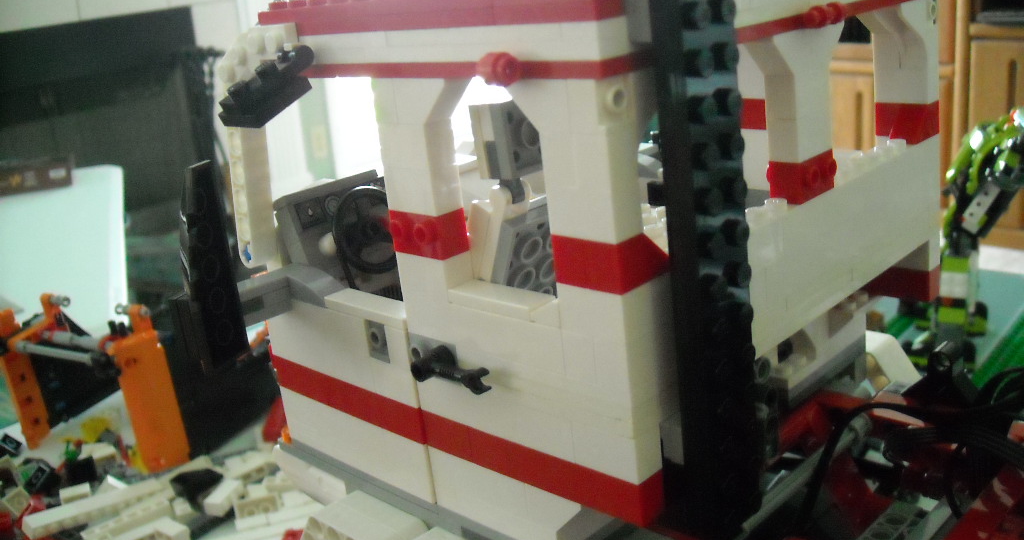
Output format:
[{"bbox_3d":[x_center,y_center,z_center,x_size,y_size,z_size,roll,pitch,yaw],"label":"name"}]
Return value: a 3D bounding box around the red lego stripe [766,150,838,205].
[{"bbox_3d":[0.066,-0.022,0.233,0.011,0.010,0.016,11,25,44],"label":"red lego stripe"}]

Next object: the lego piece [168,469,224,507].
[{"bbox_3d":[-0.173,0.119,0.568,0.026,0.011,0.015,-9,17,-9],"label":"lego piece"}]

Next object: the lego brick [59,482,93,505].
[{"bbox_3d":[-0.266,0.138,0.633,0.016,0.008,0.010,-13,31,-18],"label":"lego brick"}]

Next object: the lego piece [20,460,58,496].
[{"bbox_3d":[-0.276,0.122,0.605,0.013,0.011,0.017,-8,17,-3],"label":"lego piece"}]

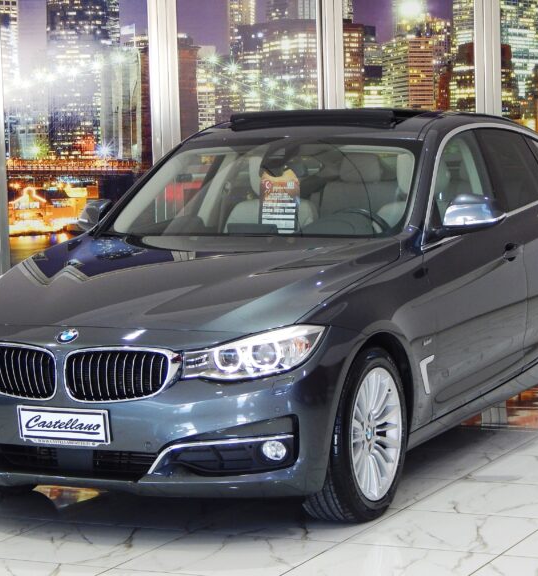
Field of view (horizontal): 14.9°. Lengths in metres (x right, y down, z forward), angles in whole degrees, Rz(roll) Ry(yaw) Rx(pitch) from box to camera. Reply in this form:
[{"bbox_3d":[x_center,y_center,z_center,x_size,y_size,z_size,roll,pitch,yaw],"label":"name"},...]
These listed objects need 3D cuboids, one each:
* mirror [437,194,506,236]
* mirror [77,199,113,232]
[{"bbox_3d":[0.841,-0.299,8.553,0.233,0.165,0.180,1,6,25],"label":"mirror"},{"bbox_3d":[-0.798,-0.327,9.326,0.233,0.165,0.180,1,6,25],"label":"mirror"}]

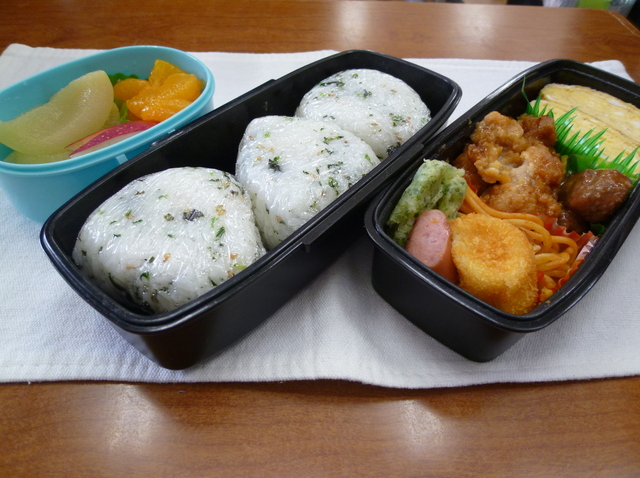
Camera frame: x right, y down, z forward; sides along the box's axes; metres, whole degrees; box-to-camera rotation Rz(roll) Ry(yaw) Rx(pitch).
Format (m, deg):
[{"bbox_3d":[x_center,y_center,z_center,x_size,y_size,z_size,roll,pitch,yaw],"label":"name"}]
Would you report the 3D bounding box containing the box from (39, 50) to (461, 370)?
[{"bbox_3d":[-0.017,-0.031,0.219,0.100,0.036,0.207,34,57,27],"label":"box"}]

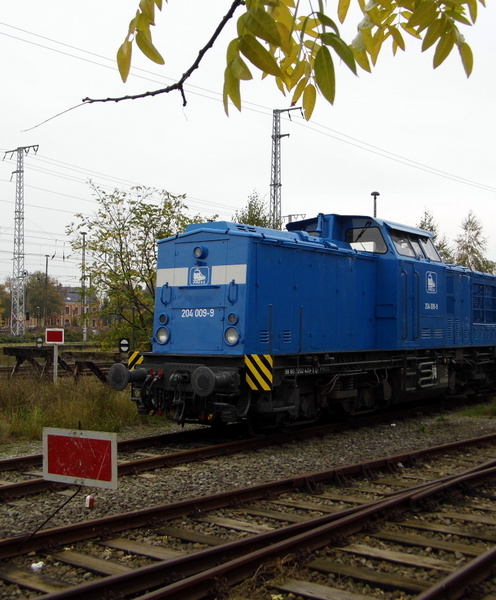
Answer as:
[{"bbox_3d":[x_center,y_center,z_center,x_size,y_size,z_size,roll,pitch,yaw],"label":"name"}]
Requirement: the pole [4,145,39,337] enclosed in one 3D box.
[{"bbox_3d":[-19.566,-4.590,67.546,4.629,17.148,0.850,-2,-3,37],"label":"pole"}]

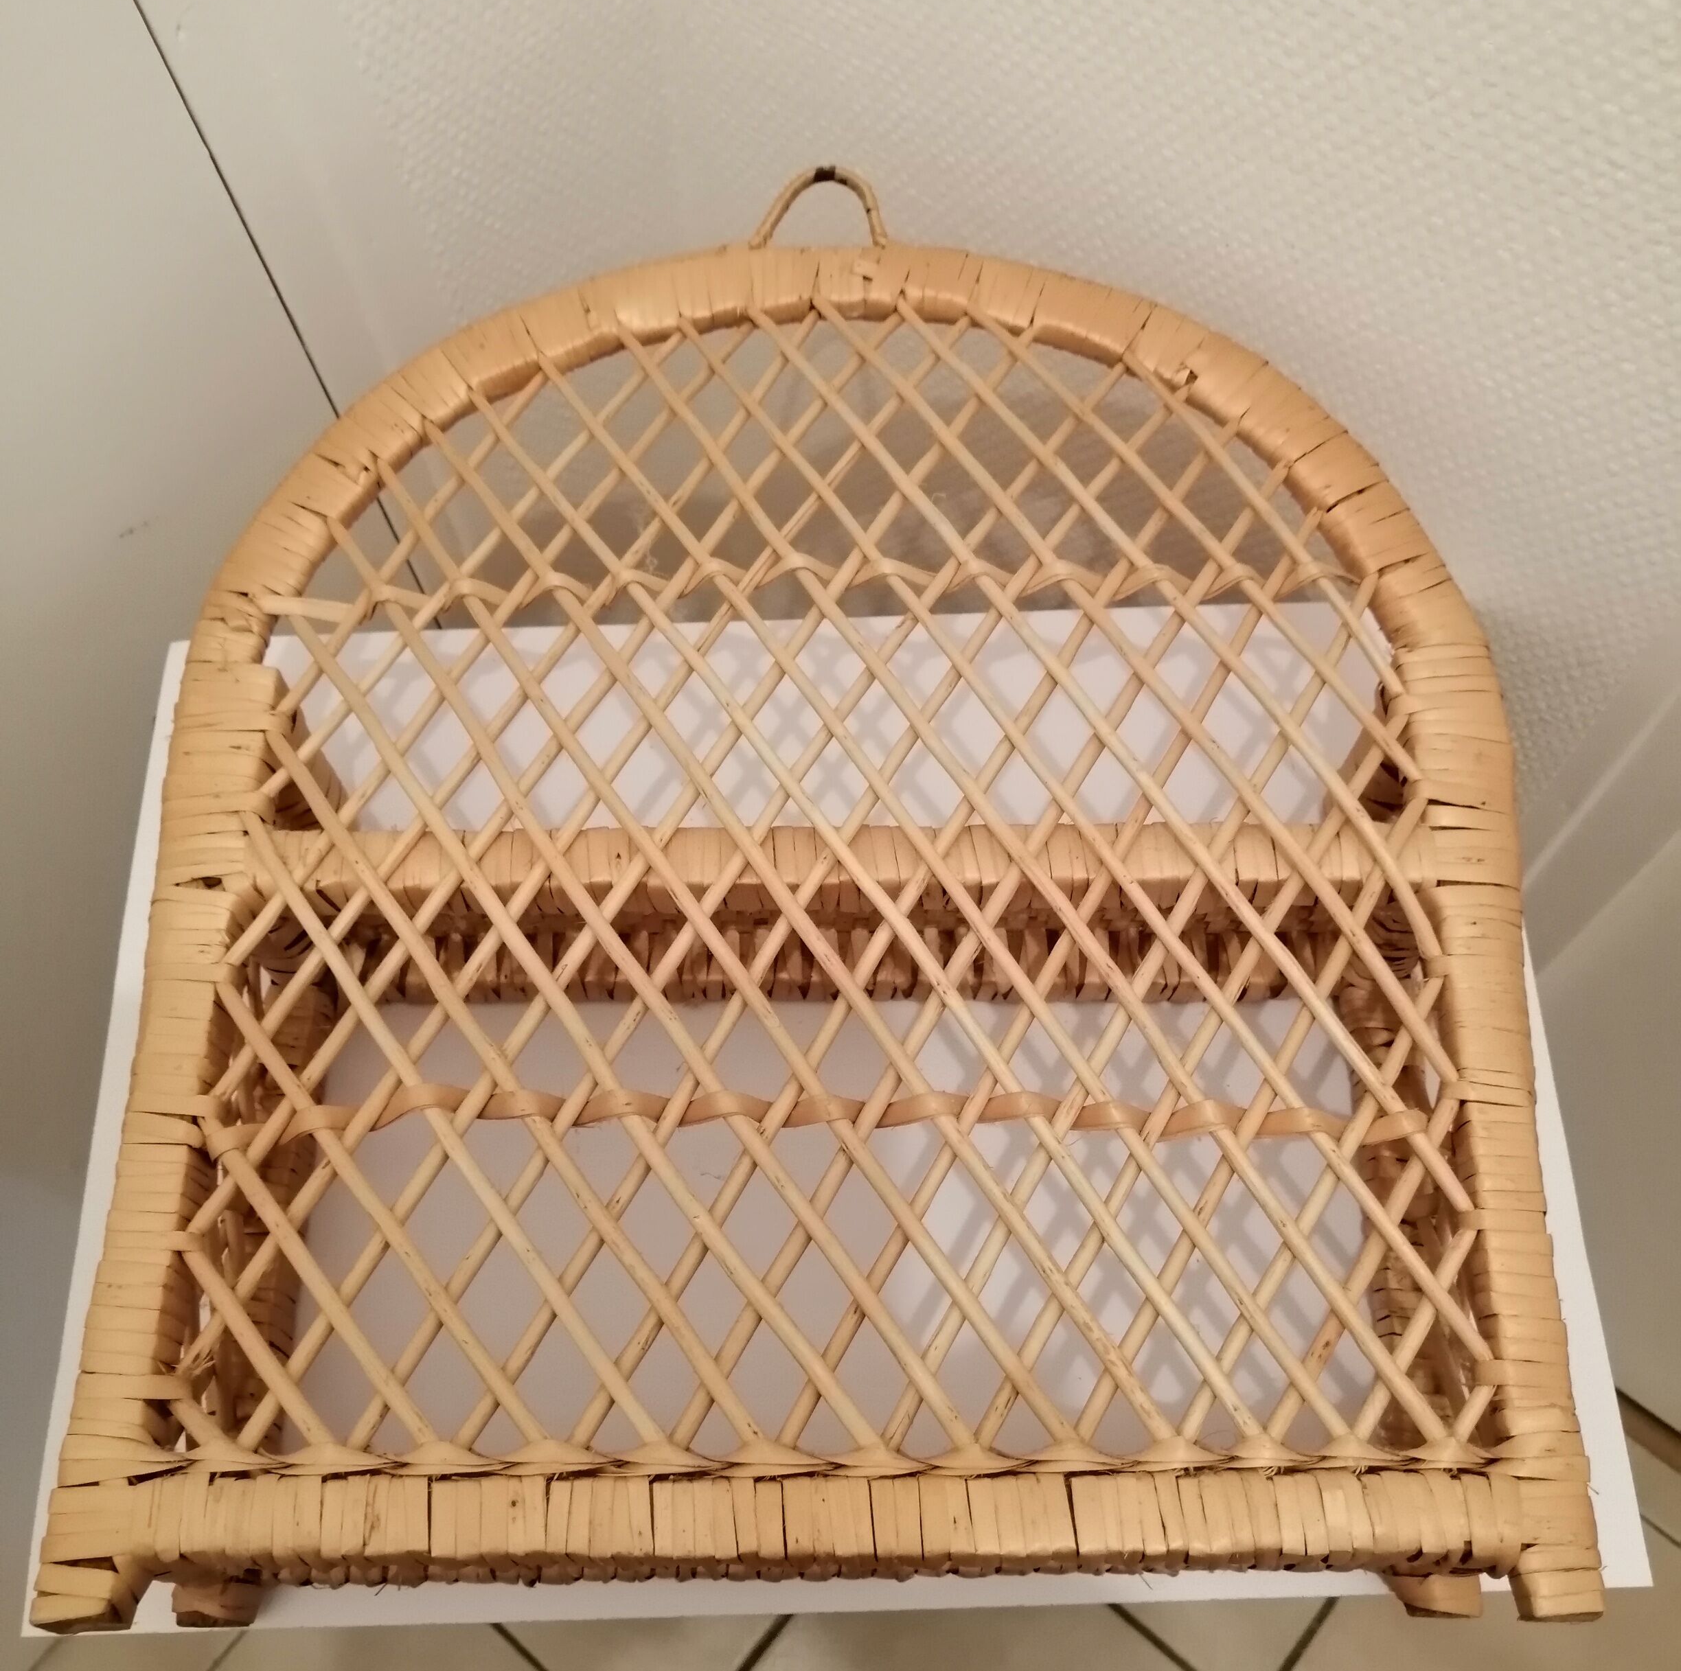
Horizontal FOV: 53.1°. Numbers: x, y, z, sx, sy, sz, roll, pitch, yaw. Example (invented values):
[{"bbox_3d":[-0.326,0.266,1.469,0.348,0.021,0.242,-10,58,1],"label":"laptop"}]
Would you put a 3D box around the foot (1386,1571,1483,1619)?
[{"bbox_3d":[0.212,0.266,0.600,0.022,0.024,0.022,0,71,0],"label":"foot"}]

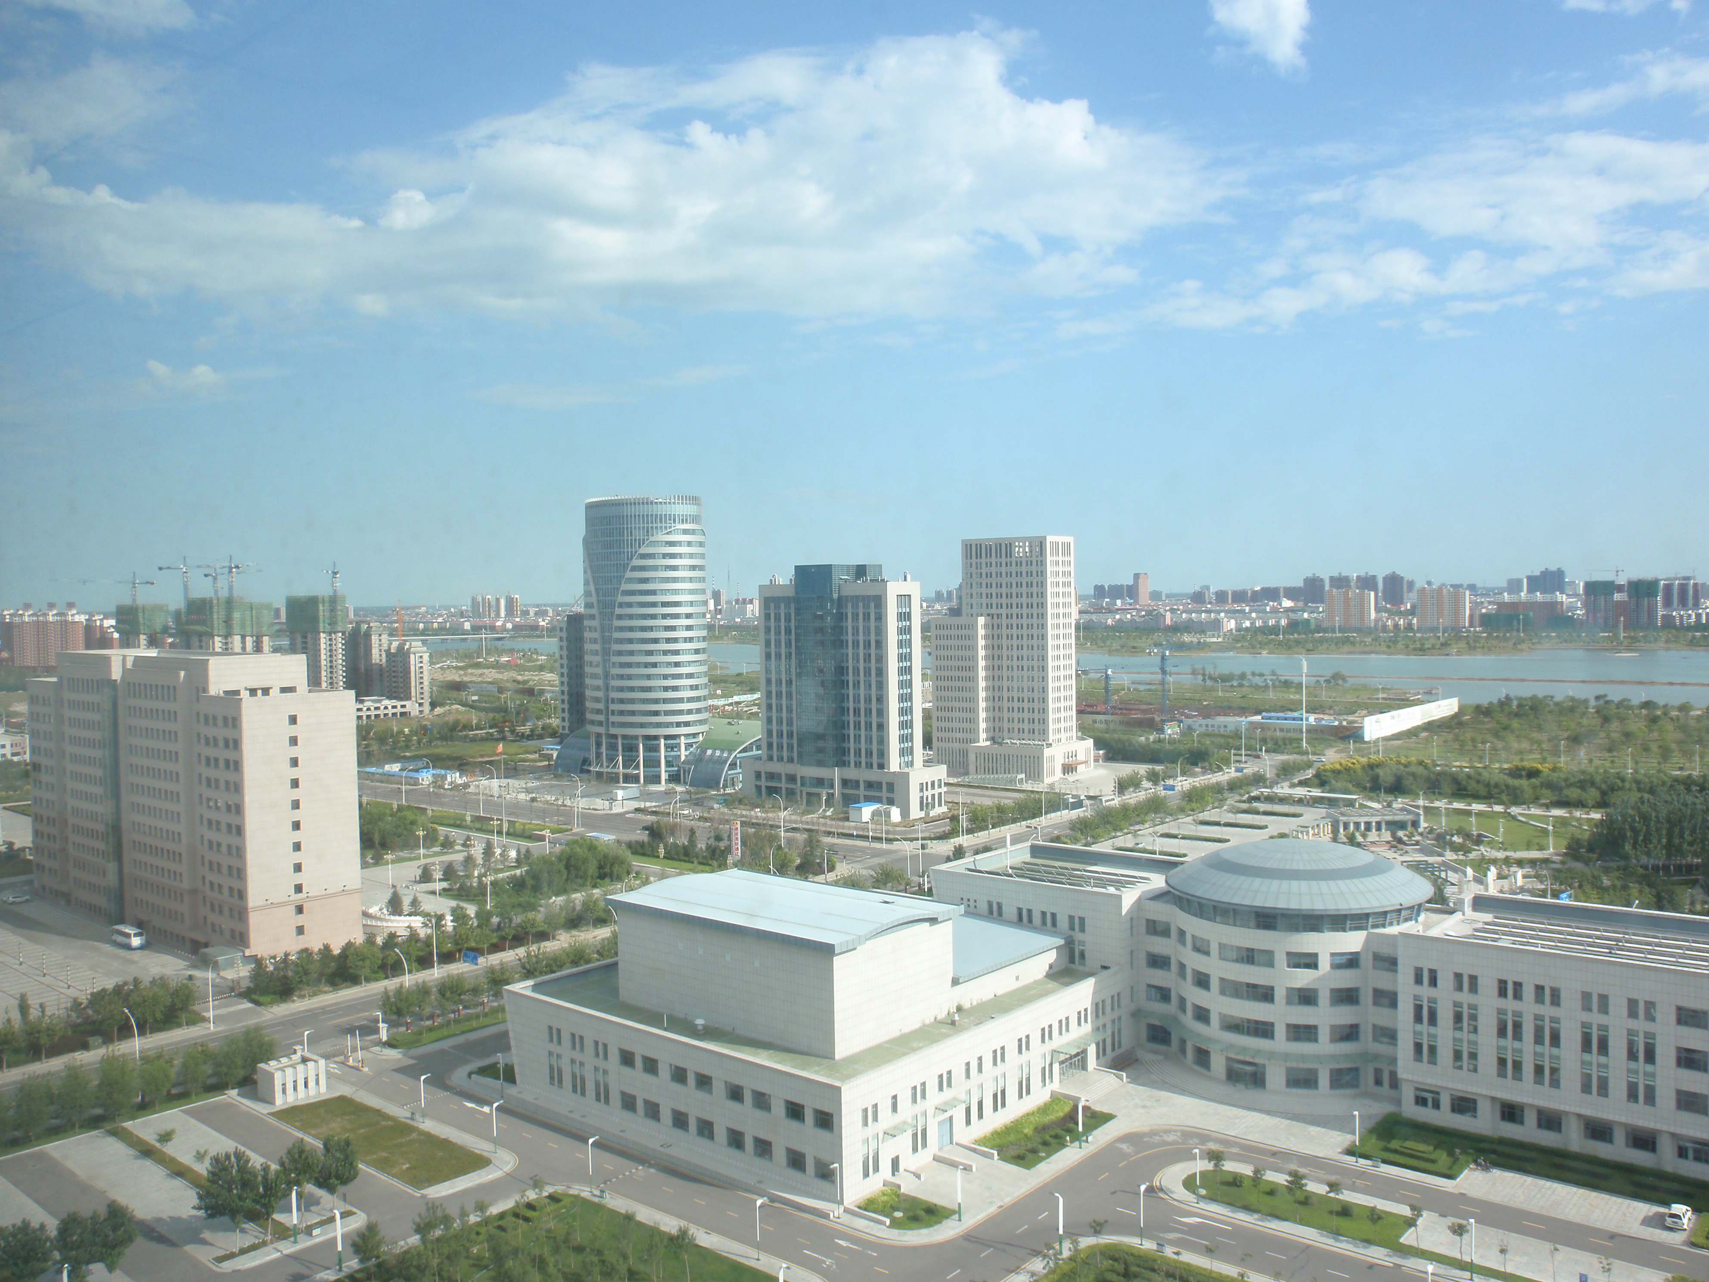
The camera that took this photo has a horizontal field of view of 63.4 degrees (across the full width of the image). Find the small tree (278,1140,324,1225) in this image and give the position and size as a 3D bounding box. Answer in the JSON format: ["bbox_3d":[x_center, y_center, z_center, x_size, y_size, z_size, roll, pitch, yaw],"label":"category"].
[{"bbox_3d":[-55.621,54.654,138.770,4.300,9.180,4.300,-1,2,0],"label":"small tree"}]

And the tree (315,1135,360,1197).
[{"bbox_3d":[-55.020,56.430,146.300,4.430,8.070,4.430,-2,2,-21],"label":"tree"}]

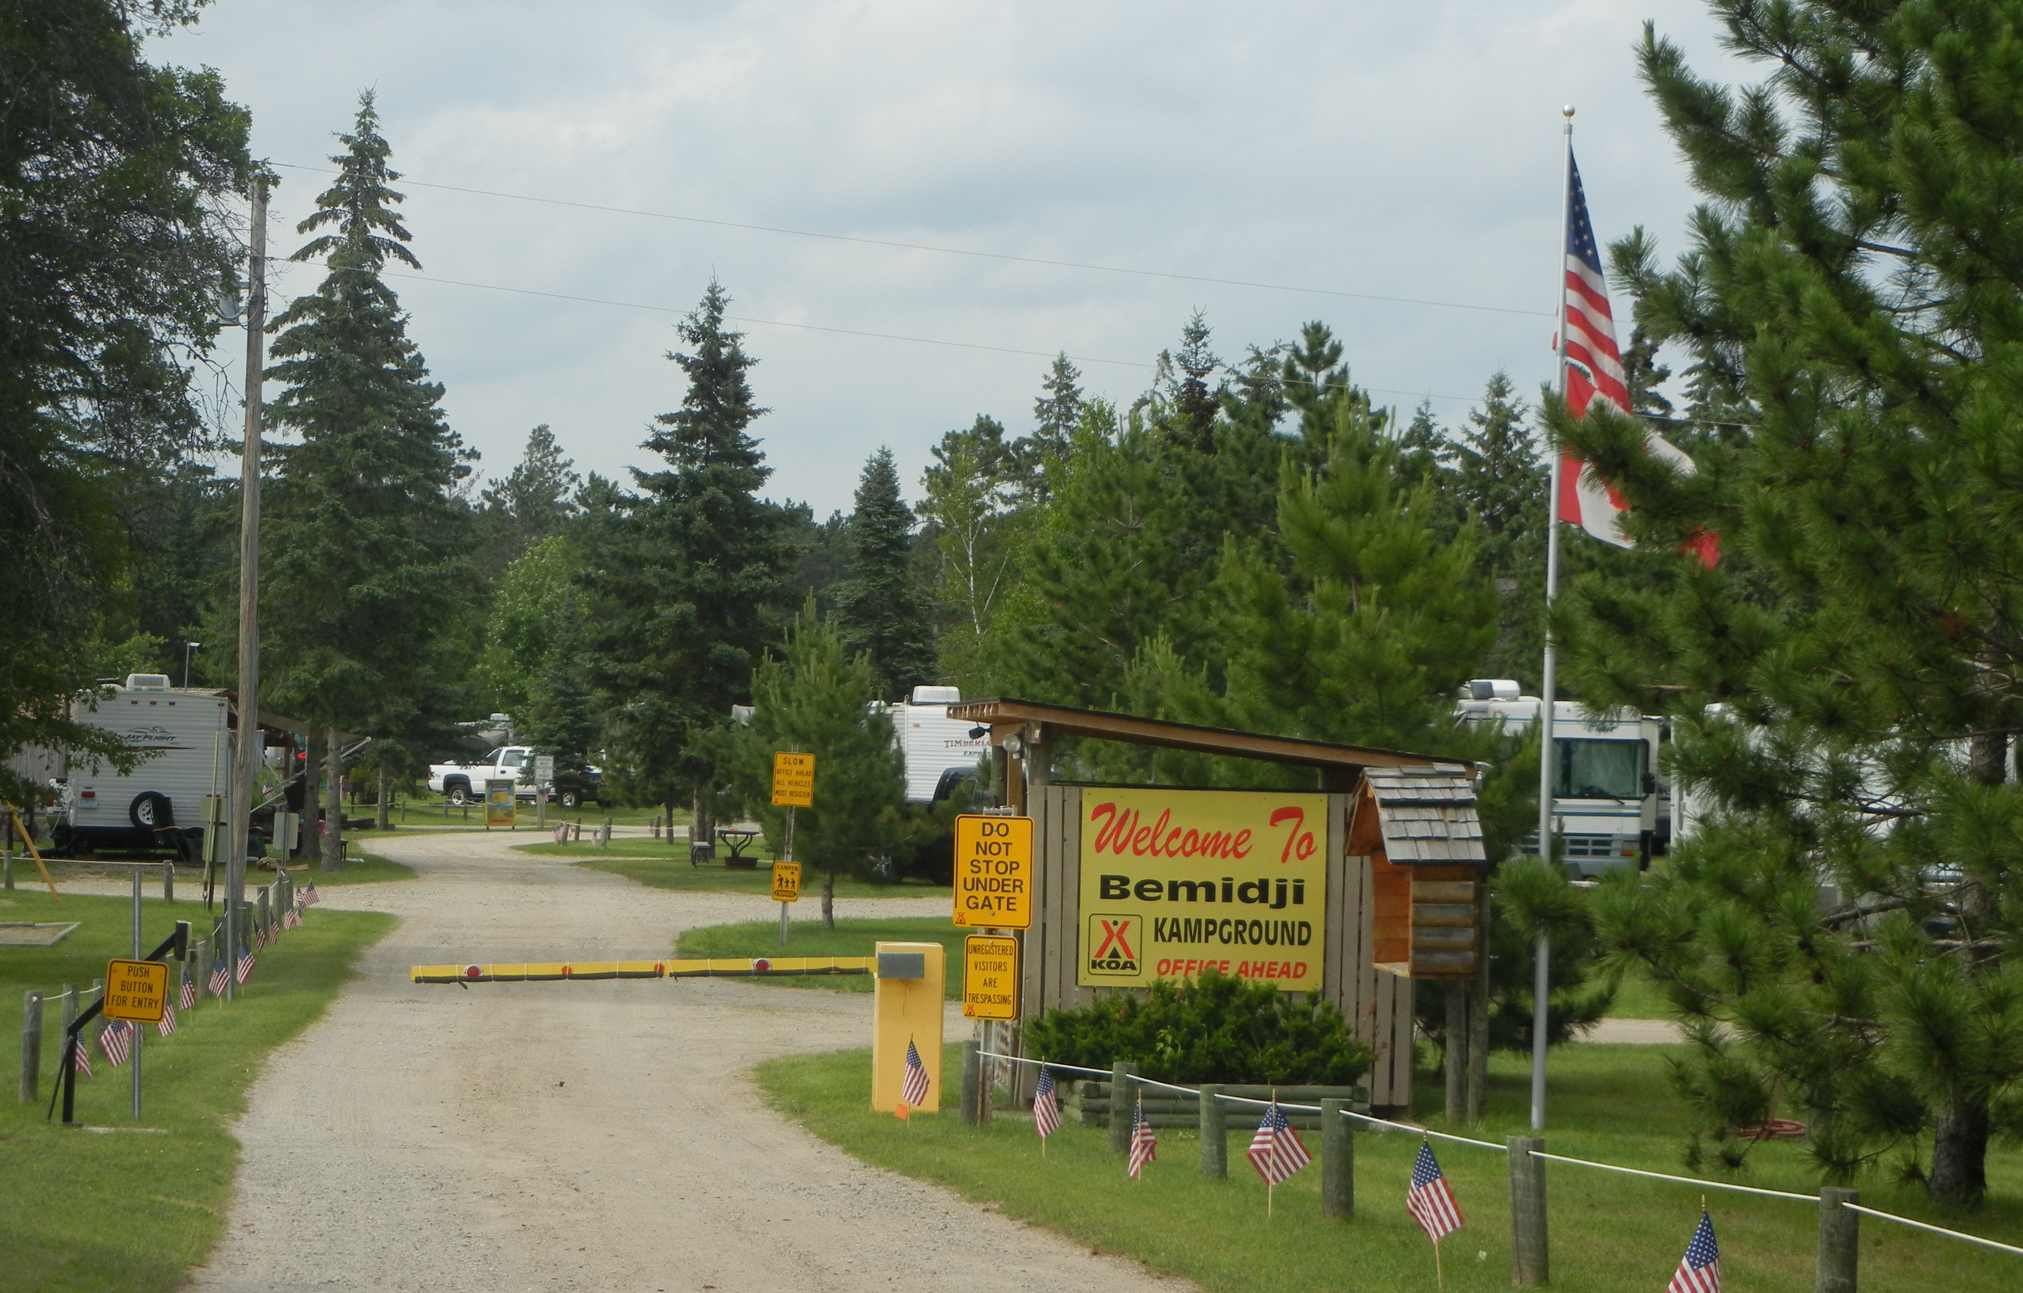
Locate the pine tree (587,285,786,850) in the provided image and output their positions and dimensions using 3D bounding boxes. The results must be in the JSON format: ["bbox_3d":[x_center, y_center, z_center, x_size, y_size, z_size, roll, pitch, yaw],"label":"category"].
[{"bbox_3d":[-5.952,-1.477,101.136,4.000,11.400,4.000,1,-1,0],"label":"pine tree"}]

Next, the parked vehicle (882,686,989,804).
[{"bbox_3d":[-1.764,2.365,90.000,2.450,3.300,7.300,2,-2,-18],"label":"parked vehicle"}]

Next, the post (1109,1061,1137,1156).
[{"bbox_3d":[0.529,2.195,24.700,0.115,0.450,0.115,1,-1,0],"label":"post"}]

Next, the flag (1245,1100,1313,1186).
[{"bbox_3d":[1.161,2.167,22.600,0.290,0.375,0.090,1,-1,-3],"label":"flag"}]

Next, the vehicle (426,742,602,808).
[{"bbox_3d":[-15.658,4.199,166.500,5.850,1.920,2.000,1,-1,10],"label":"vehicle"}]

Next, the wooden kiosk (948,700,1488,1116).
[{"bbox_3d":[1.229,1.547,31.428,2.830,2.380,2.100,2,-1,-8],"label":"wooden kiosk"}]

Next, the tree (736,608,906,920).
[{"bbox_3d":[-2.342,1.421,64.500,2.100,4.100,2.100,1,-1,0],"label":"tree"}]

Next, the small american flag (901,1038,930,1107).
[{"bbox_3d":[-0.515,2.276,27.800,0.170,0.370,0.090,1,-1,-6],"label":"small american flag"}]

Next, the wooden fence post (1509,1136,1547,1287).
[{"bbox_3d":[1.960,2.137,19.700,0.140,0.555,0.140,-1,-1,0],"label":"wooden fence post"}]

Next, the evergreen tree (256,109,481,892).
[{"bbox_3d":[-10.240,-2.620,82.500,3.400,12.300,3.400,1,-1,0],"label":"evergreen tree"}]

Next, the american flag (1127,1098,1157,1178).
[{"bbox_3d":[0.612,2.306,24.400,0.150,0.380,0.090,1,-1,-6],"label":"american flag"}]

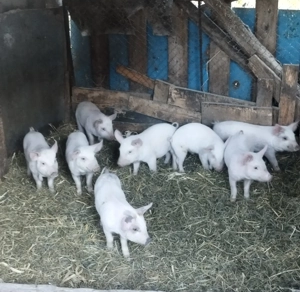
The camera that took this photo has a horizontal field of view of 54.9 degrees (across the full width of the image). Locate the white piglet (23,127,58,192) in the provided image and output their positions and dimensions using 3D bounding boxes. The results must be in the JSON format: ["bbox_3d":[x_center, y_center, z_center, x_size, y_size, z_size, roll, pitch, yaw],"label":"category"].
[{"bbox_3d":[-0.726,0.104,1.922,0.199,0.360,0.562,-10,23,-25],"label":"white piglet"}]

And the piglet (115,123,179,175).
[{"bbox_3d":[0.003,0.039,2.099,0.573,0.356,0.214,-16,26,-35],"label":"piglet"}]

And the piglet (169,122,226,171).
[{"bbox_3d":[0.358,0.029,2.158,0.452,0.330,0.176,-1,21,-4],"label":"piglet"}]

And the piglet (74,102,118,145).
[{"bbox_3d":[-0.553,-0.219,2.793,0.198,0.339,0.540,-16,26,-35],"label":"piglet"}]

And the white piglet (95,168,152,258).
[{"bbox_3d":[-0.152,0.323,1.372,0.218,0.347,0.533,-7,22,-19],"label":"white piglet"}]

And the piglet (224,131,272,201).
[{"bbox_3d":[0.625,0.131,1.841,0.232,0.369,0.548,1,21,3],"label":"piglet"}]

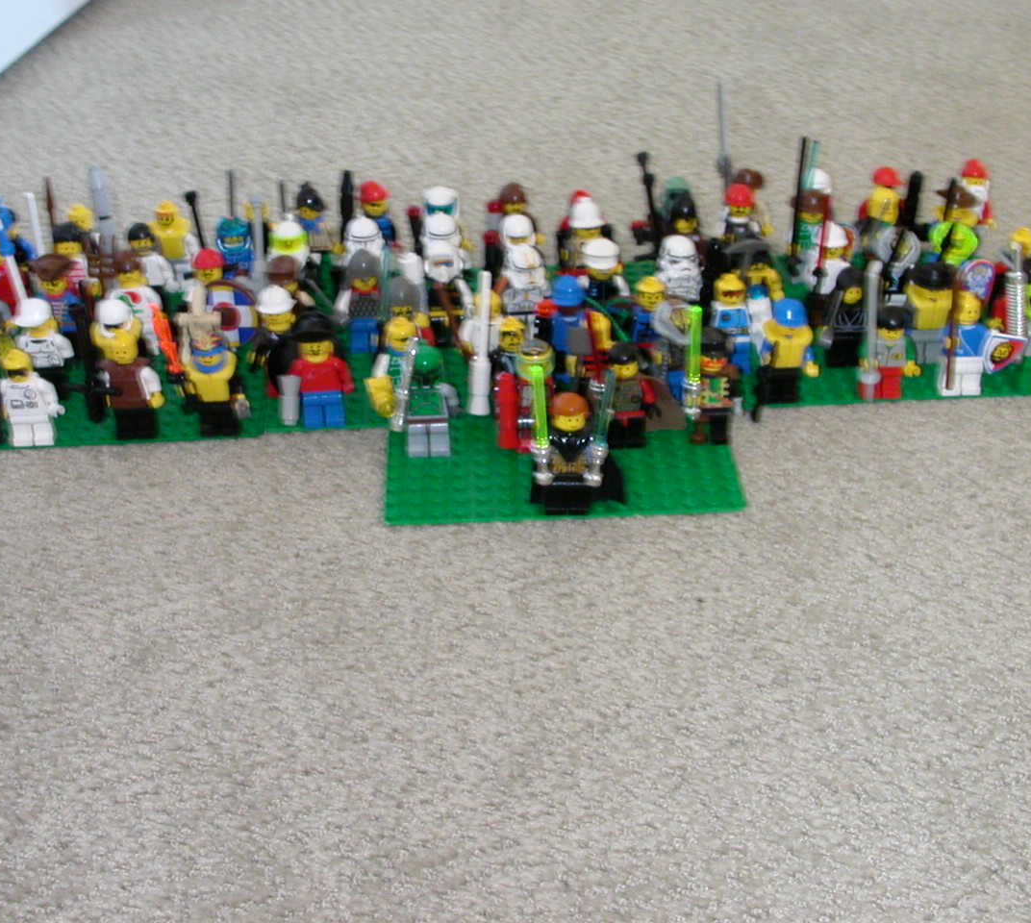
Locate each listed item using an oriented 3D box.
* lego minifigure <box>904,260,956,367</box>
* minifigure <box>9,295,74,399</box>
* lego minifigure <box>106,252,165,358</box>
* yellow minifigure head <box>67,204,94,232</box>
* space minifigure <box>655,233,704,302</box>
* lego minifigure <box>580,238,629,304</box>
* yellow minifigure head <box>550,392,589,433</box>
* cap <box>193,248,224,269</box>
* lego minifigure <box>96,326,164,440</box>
[{"bbox_3d":[0.166,-0.059,0.612,0.024,0.042,0.016,-2,34,0],"label":"lego minifigure"},{"bbox_3d":[-0.185,-0.044,0.601,0.025,0.043,0.015,-3,35,-1],"label":"minifigure"},{"bbox_3d":[-0.157,-0.066,0.631,0.025,0.043,0.015,-3,35,-1],"label":"lego minifigure"},{"bbox_3d":[-0.189,-0.107,0.669,0.010,0.011,0.010,-3,35,-1],"label":"yellow minifigure head"},{"bbox_3d":[0.069,-0.073,0.639,0.024,0.042,0.015,-8,35,-8],"label":"space minifigure"},{"bbox_3d":[0.036,-0.068,0.623,0.025,0.043,0.015,-3,36,-1],"label":"lego minifigure"},{"bbox_3d":[0.019,-0.017,0.525,0.012,0.012,0.012,-2,34,1],"label":"yellow minifigure head"},{"bbox_3d":[-0.125,-0.082,0.620,0.012,0.008,0.015,12,38,20],"label":"cap"},{"bbox_3d":[-0.148,-0.028,0.584,0.026,0.042,0.017,-2,33,0],"label":"lego minifigure"}]

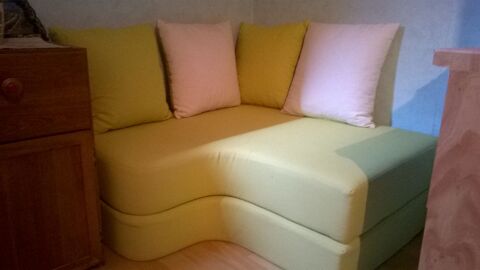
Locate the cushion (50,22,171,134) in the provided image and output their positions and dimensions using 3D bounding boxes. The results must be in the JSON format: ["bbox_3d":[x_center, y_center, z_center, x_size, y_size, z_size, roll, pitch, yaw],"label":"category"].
[{"bbox_3d":[-0.583,-0.274,1.858,0.500,0.490,0.145,-14,12,-42],"label":"cushion"}]

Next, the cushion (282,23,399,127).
[{"bbox_3d":[0.500,-0.330,2.041,0.145,0.500,0.520,1,12,-42],"label":"cushion"}]

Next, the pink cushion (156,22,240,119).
[{"bbox_3d":[-0.201,-0.378,2.194,0.490,0.500,0.145,-13,11,-39],"label":"pink cushion"}]

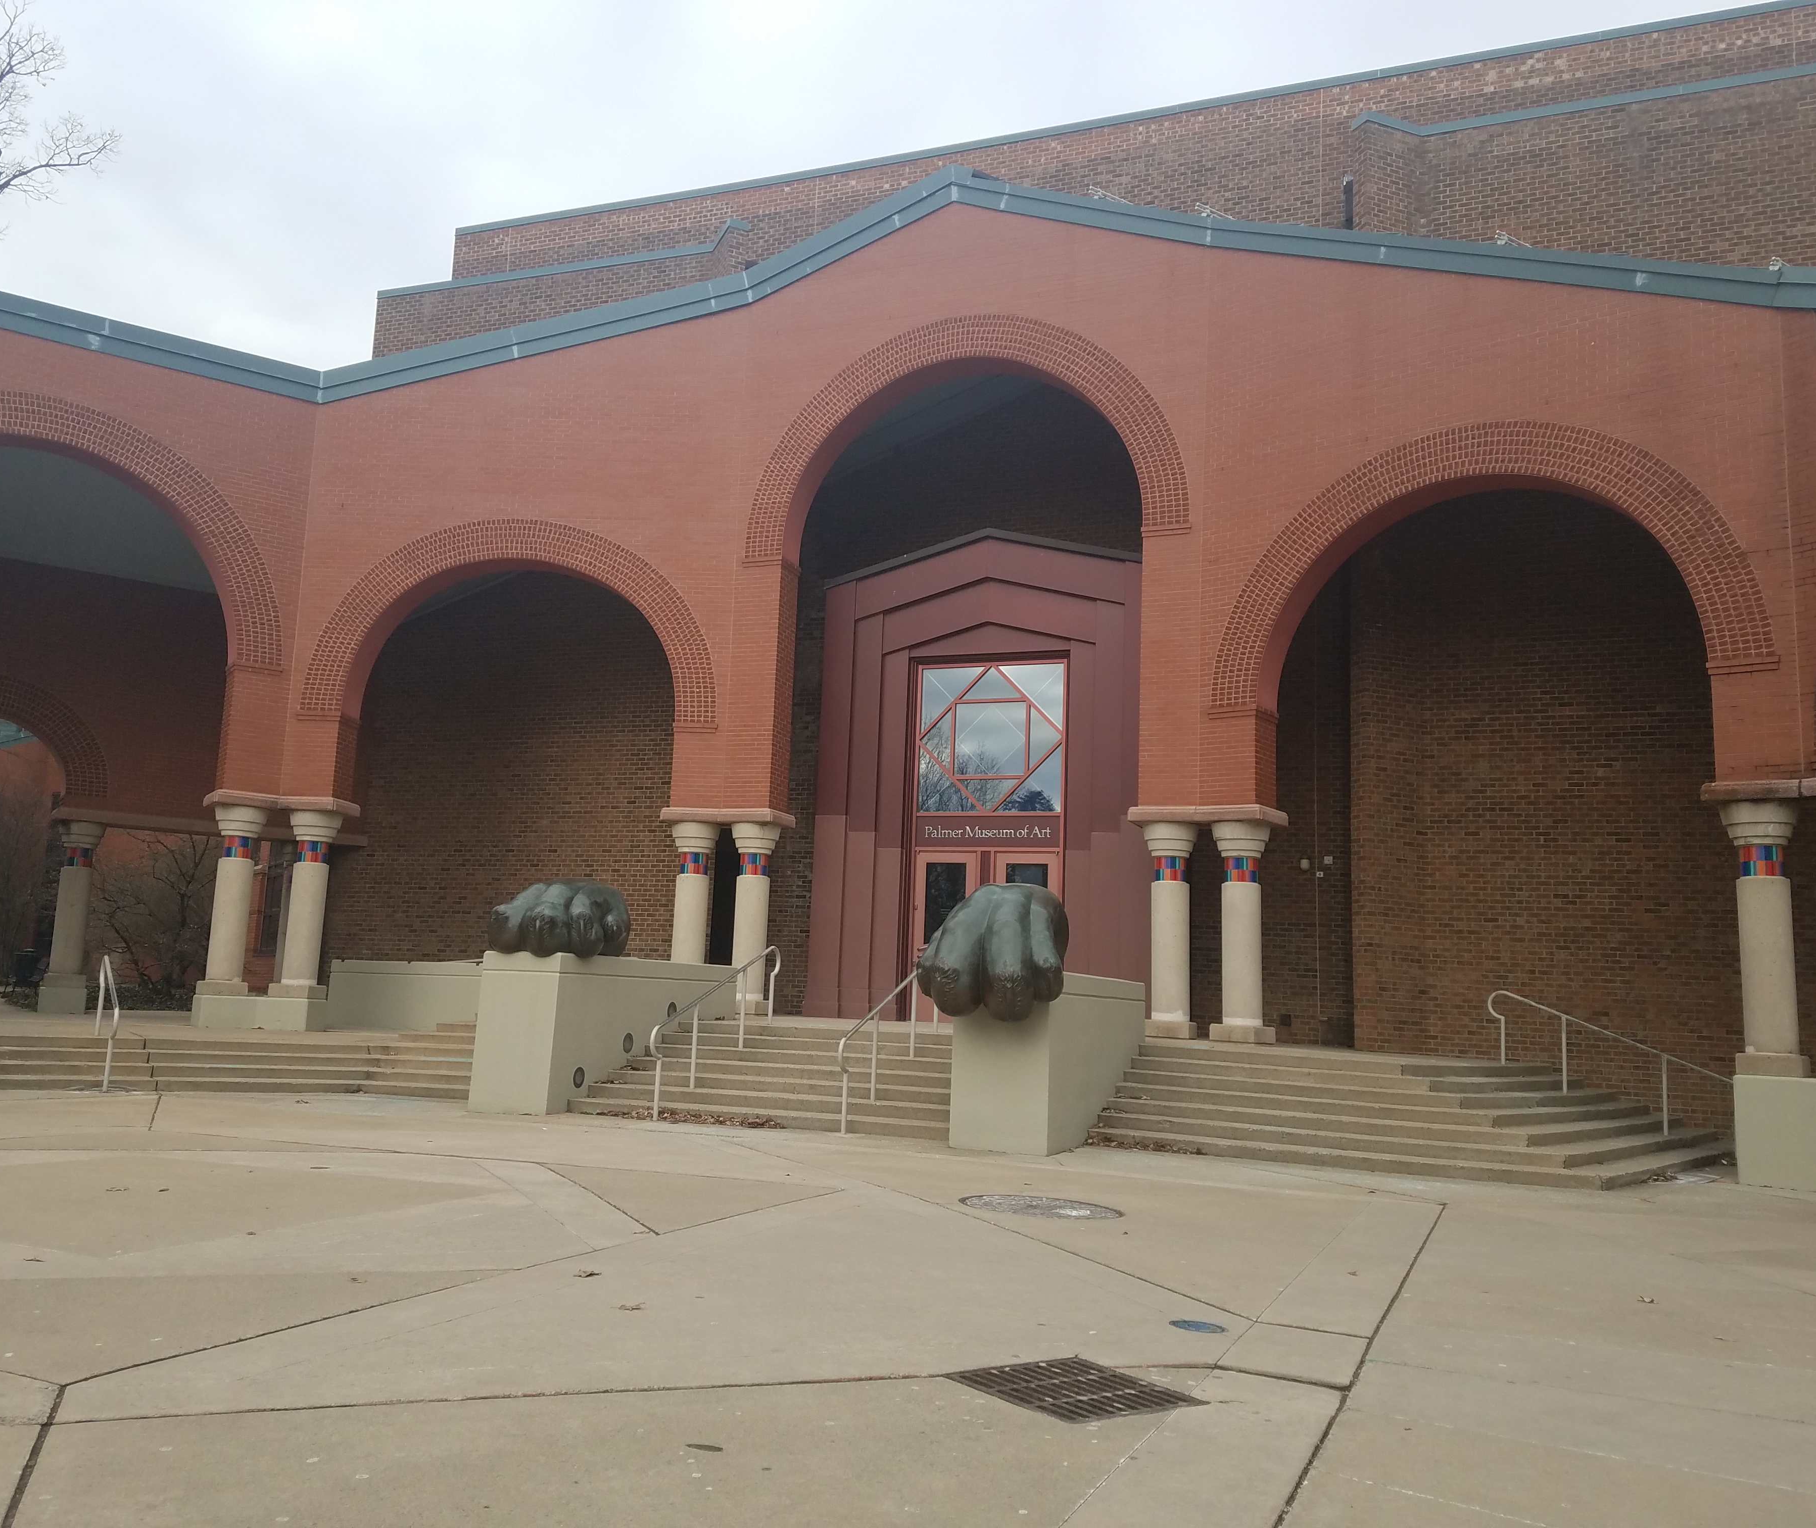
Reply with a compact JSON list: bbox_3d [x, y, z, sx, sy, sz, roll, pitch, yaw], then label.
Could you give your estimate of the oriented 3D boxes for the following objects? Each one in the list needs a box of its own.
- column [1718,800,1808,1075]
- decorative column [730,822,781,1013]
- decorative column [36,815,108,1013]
[{"bbox_3d":[8.548,1.725,15.238,0.700,2.685,0.700,-4,-11,39],"label":"column"},{"bbox_3d":[-2.200,2.185,21.600,0.690,2.700,0.690,2,-8,0],"label":"decorative column"},{"bbox_3d":[-13.492,2.473,24.713,0.720,3.061,0.720,8,-10,-34],"label":"decorative column"}]

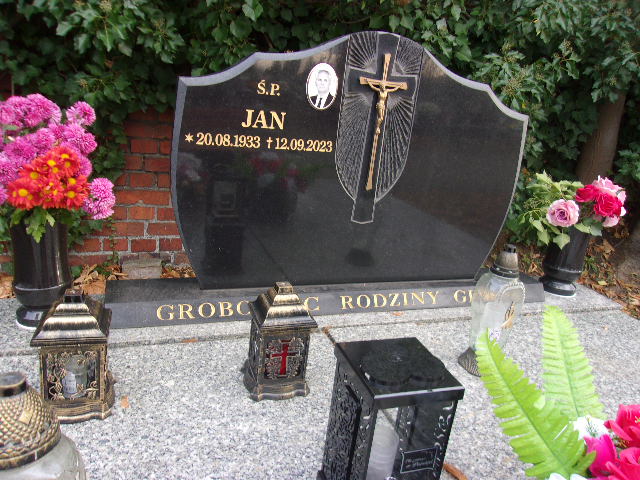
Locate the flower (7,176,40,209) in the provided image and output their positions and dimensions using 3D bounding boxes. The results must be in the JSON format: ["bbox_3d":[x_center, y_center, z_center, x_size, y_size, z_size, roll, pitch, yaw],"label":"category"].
[{"bbox_3d":[-0.708,-0.113,1.192,0.079,0.074,0.043,-4,20,-30],"label":"flower"}]

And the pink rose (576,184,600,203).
[{"bbox_3d":[0.978,-0.170,1.824,0.092,0.064,0.064,15,19,26],"label":"pink rose"}]

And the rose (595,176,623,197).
[{"bbox_3d":[1.022,-0.186,1.769,0.099,0.085,0.089,16,19,28],"label":"rose"}]

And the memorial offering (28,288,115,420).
[{"bbox_3d":[-0.481,0.220,0.986,0.126,0.252,0.126,0,18,-18],"label":"memorial offering"}]

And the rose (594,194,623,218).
[{"bbox_3d":[1.035,-0.124,1.792,0.098,0.077,0.067,16,20,28],"label":"rose"}]

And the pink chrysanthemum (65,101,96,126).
[{"bbox_3d":[-0.561,-0.297,1.167,0.075,0.061,0.056,-6,21,-35],"label":"pink chrysanthemum"}]

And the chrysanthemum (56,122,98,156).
[{"bbox_3d":[-0.563,-0.233,1.152,0.092,0.079,0.074,-6,21,-35],"label":"chrysanthemum"}]

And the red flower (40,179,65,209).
[{"bbox_3d":[-0.655,-0.114,1.222,0.064,0.071,0.043,-3,19,-28],"label":"red flower"}]

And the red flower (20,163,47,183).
[{"bbox_3d":[-0.689,-0.162,1.201,0.065,0.056,0.040,-4,20,-29],"label":"red flower"}]

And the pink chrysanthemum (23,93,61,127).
[{"bbox_3d":[-0.620,-0.291,1.109,0.084,0.075,0.068,-3,20,-28],"label":"pink chrysanthemum"}]

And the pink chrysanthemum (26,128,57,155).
[{"bbox_3d":[-0.616,-0.218,1.102,0.066,0.057,0.050,-3,20,-29],"label":"pink chrysanthemum"}]

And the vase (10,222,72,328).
[{"bbox_3d":[-0.734,0.074,1.316,0.157,0.282,0.157,0,18,-20],"label":"vase"}]

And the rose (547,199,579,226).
[{"bbox_3d":[0.873,-0.101,1.793,0.116,0.101,0.084,14,19,25],"label":"rose"}]

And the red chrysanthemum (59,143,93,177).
[{"bbox_3d":[-0.609,-0.200,1.242,0.082,0.082,0.051,-2,19,-26],"label":"red chrysanthemum"}]

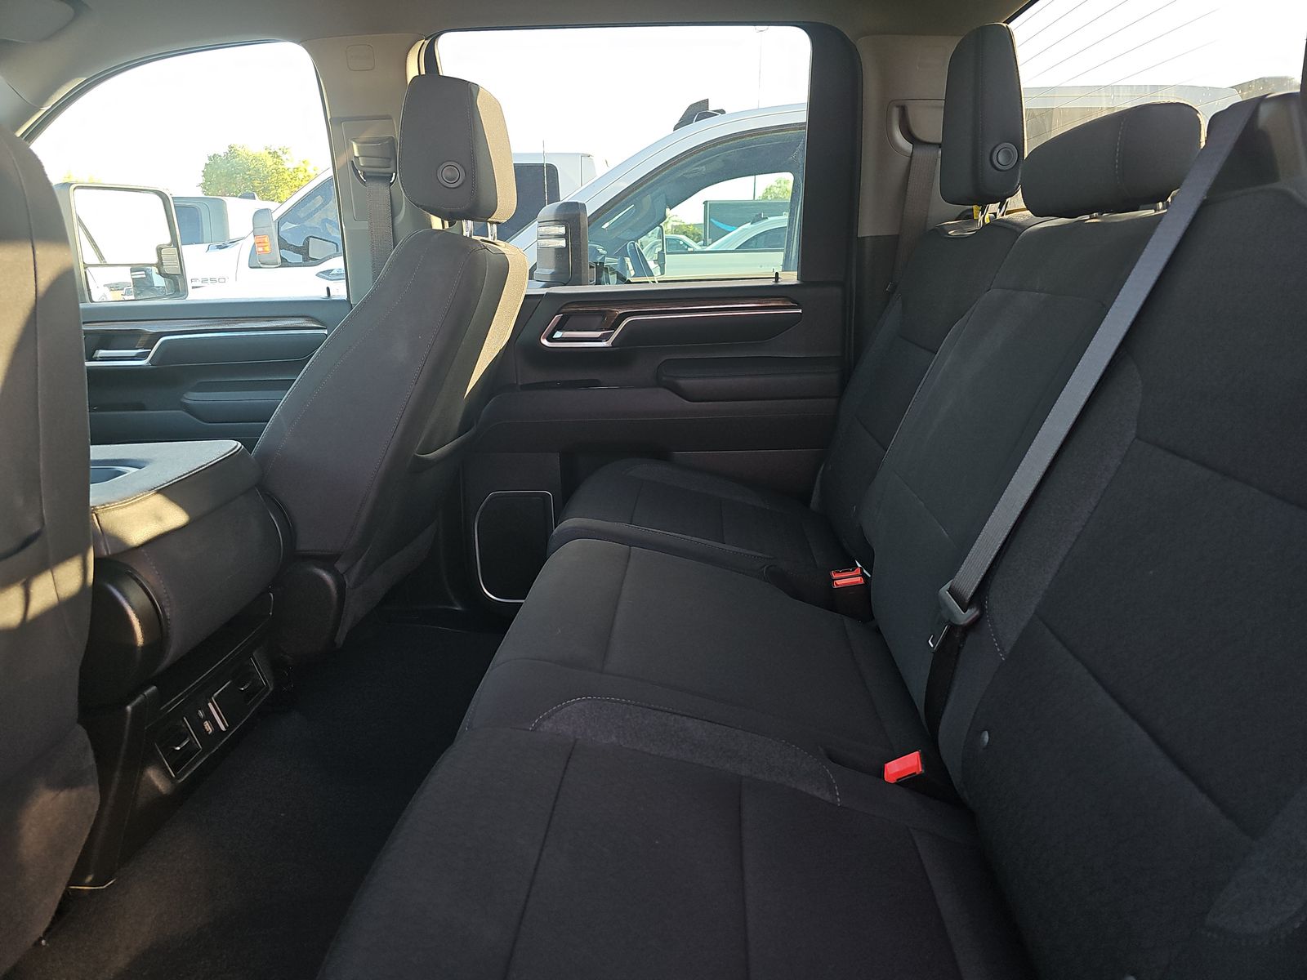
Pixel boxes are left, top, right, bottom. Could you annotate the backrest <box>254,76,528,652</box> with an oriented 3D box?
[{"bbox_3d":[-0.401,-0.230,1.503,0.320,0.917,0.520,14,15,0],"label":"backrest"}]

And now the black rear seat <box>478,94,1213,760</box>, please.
[{"bbox_3d":[0.198,-0.028,1.044,0.810,0.795,0.440,-1,14,4],"label":"black rear seat"}]

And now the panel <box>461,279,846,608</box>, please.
[{"bbox_3d":[-0.025,-0.084,1.897,0.870,0.735,0.130,-1,14,4],"label":"panel"}]

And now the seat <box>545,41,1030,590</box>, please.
[{"bbox_3d":[0.225,-0.233,1.487,0.810,0.975,0.540,-1,14,4],"label":"seat"}]

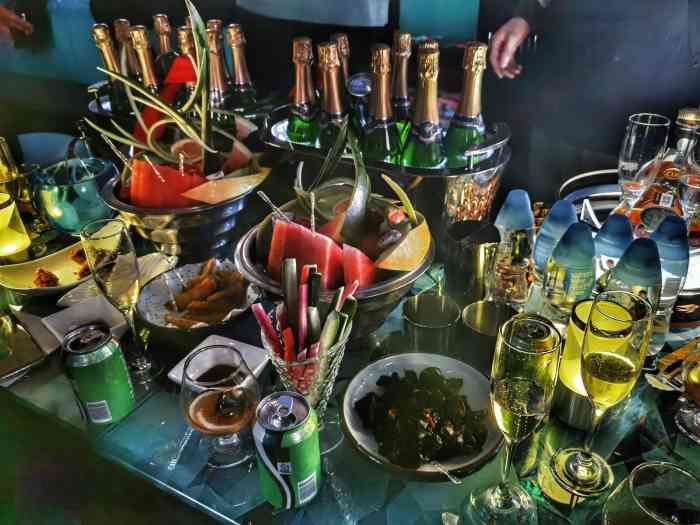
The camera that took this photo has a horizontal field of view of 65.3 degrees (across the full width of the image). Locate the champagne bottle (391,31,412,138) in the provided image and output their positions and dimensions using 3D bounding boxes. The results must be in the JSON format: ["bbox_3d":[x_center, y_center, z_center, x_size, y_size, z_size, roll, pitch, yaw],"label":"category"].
[{"bbox_3d":[0.104,-0.291,1.096,0.088,0.316,0.088,-2,29,0],"label":"champagne bottle"}]

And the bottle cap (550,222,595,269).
[{"bbox_3d":[0.305,-0.026,0.745,0.060,0.058,0.060,-2,29,1],"label":"bottle cap"}]

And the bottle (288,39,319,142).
[{"bbox_3d":[-0.090,-0.299,1.144,0.088,0.315,0.088,-1,30,0],"label":"bottle"}]

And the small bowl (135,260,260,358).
[{"bbox_3d":[-0.233,0.077,0.873,0.194,0.073,0.194,-2,29,0],"label":"small bowl"}]

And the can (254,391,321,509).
[{"bbox_3d":[-0.065,0.200,0.580,0.066,0.116,0.066,-1,30,0],"label":"can"}]

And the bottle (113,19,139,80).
[{"bbox_3d":[-0.552,-0.460,1.426,0.088,0.315,0.088,-5,30,0],"label":"bottle"}]

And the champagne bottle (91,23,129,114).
[{"bbox_3d":[-0.511,-0.371,1.245,0.088,0.316,0.088,-8,28,3],"label":"champagne bottle"}]

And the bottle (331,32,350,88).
[{"bbox_3d":[-0.003,-0.337,1.214,0.088,0.315,0.088,-6,30,0],"label":"bottle"}]

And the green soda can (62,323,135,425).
[{"bbox_3d":[-0.315,0.142,0.684,0.066,0.116,0.066,0,30,0],"label":"green soda can"}]

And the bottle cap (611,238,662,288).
[{"bbox_3d":[0.376,-0.002,0.708,0.062,0.053,0.062,0,30,0],"label":"bottle cap"}]

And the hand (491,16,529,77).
[{"bbox_3d":[0.389,-0.524,1.330,0.090,0.145,0.090,-4,33,-30],"label":"hand"}]

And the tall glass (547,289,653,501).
[{"bbox_3d":[0.261,0.142,0.566,0.064,0.222,0.064,-2,29,0],"label":"tall glass"}]

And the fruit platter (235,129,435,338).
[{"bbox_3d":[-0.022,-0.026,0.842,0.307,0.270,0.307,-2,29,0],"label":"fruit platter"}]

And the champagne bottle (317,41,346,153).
[{"bbox_3d":[-0.025,-0.268,1.094,0.088,0.315,0.088,-6,30,0],"label":"champagne bottle"}]

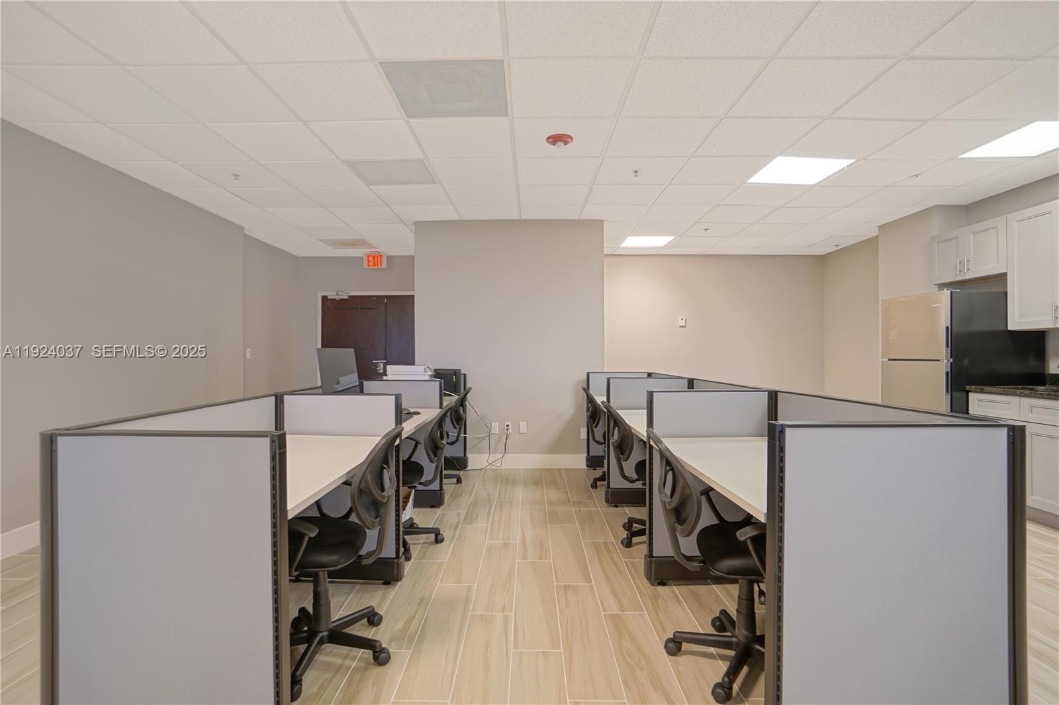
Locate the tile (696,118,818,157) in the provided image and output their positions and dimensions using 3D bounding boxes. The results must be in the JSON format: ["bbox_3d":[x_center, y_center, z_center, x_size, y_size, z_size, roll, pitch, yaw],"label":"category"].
[{"bbox_3d":[1.468,-1.408,3.088,0.620,0.020,0.580,0,0,0],"label":"tile"}]

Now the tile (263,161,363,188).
[{"bbox_3d":[-1.667,-1.415,3.714,0.618,0.020,0.576,0,0,0],"label":"tile"}]

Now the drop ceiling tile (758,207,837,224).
[{"bbox_3d":[2.740,-1.424,4.830,0.618,0.020,0.576,0,0,0],"label":"drop ceiling tile"}]

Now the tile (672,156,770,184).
[{"bbox_3d":[1.461,-1.407,3.643,0.614,0.020,0.557,0,0,1],"label":"tile"}]

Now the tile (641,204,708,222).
[{"bbox_3d":[1.483,-1.422,4.840,0.618,0.020,0.576,0,0,0],"label":"tile"}]

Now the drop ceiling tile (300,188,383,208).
[{"bbox_3d":[-1.647,-1.391,4.210,0.615,0.018,0.570,0,0,0],"label":"drop ceiling tile"}]

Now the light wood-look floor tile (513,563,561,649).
[{"bbox_3d":[0.031,1.249,2.387,0.207,0.010,0.848,0,0,0],"label":"light wood-look floor tile"}]

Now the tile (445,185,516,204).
[{"bbox_3d":[-0.413,-1.413,4.208,0.620,0.020,0.580,0,0,0],"label":"tile"}]

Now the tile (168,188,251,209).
[{"bbox_3d":[-2.983,-1.445,4.411,0.600,0.020,0.595,0,0,0],"label":"tile"}]

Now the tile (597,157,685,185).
[{"bbox_3d":[0.846,-1.419,3.694,0.618,0.020,0.576,0,0,0],"label":"tile"}]

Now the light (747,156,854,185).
[{"bbox_3d":[2.090,-1.420,3.667,0.605,0.030,0.570,0,0,0],"label":"light"}]

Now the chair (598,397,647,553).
[{"bbox_3d":[0.825,0.779,3.059,0.630,0.906,0.600,0,0,0],"label":"chair"}]

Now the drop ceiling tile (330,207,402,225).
[{"bbox_3d":[-1.642,-1.386,4.757,0.605,0.020,0.550,0,0,0],"label":"drop ceiling tile"}]

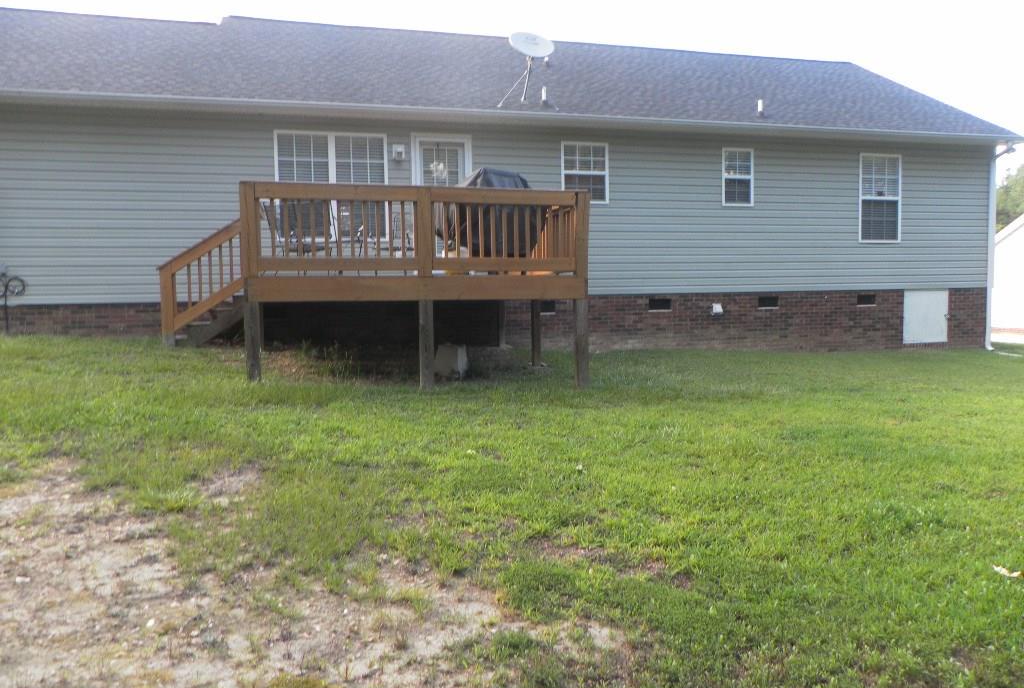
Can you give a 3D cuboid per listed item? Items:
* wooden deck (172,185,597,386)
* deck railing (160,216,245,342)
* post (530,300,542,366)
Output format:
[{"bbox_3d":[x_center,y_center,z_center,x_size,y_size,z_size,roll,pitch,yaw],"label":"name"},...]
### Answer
[{"bbox_3d":[-1.925,-0.655,9.657,4.794,2.155,3.690,-2,4,-15],"label":"wooden deck"},{"bbox_3d":[-3.623,-0.746,9.101,0.960,1.530,0.110,-2,7,-15],"label":"deck railing"},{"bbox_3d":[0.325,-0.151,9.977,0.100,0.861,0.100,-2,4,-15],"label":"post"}]

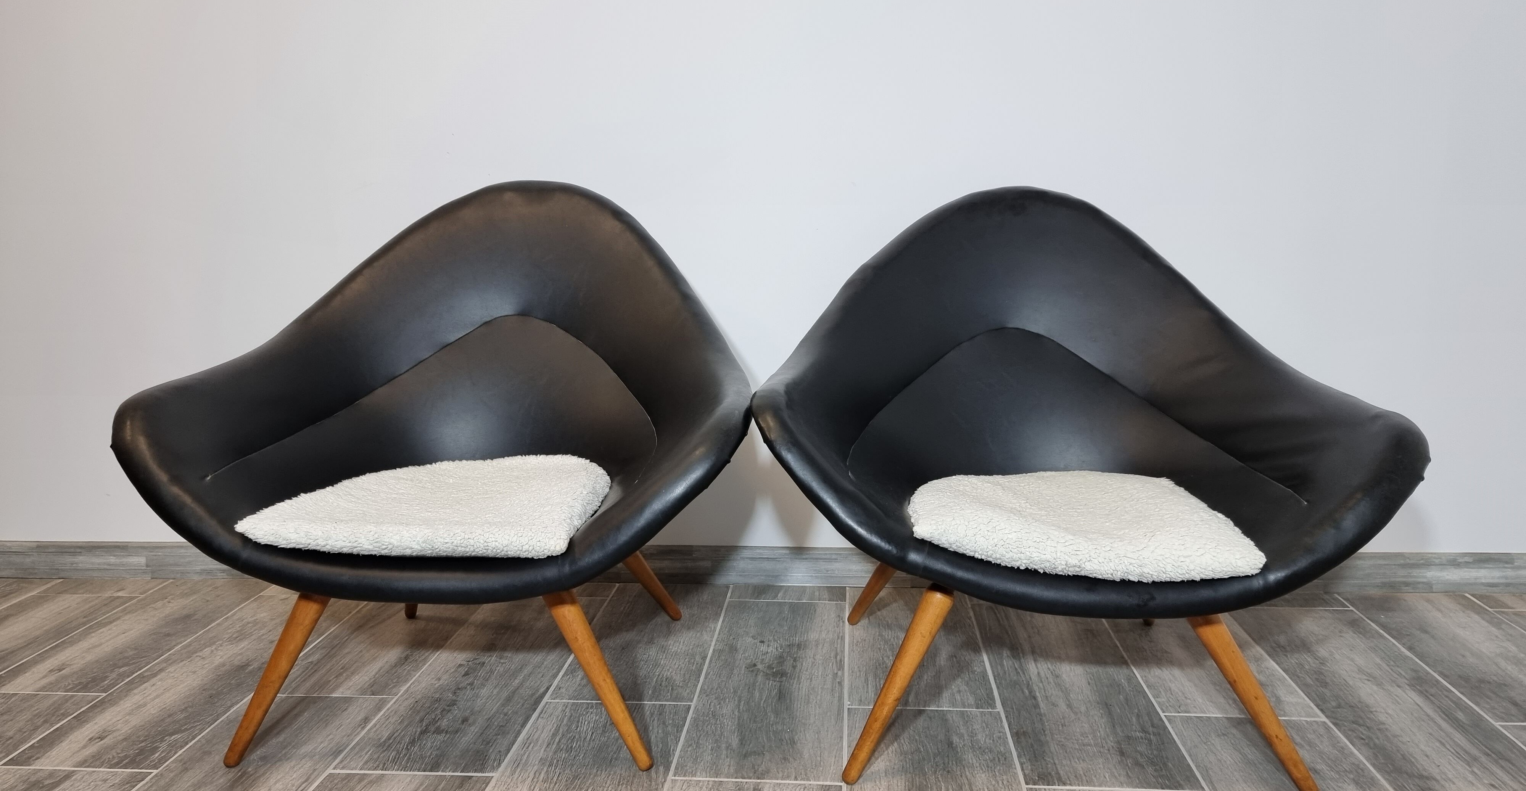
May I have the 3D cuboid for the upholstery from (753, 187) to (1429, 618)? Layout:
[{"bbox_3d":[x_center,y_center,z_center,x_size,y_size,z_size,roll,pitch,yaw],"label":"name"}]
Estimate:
[{"bbox_3d":[0.375,-0.032,1.384,0.787,0.488,0.621,0,10,7],"label":"upholstery"}]

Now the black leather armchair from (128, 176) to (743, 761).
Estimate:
[{"bbox_3d":[-0.391,0.060,1.469,0.795,0.704,0.627,0,10,4],"label":"black leather armchair"}]

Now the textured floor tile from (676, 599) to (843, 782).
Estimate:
[{"bbox_3d":[0.014,0.407,1.521,0.207,0.010,0.574,0,10,5],"label":"textured floor tile"}]

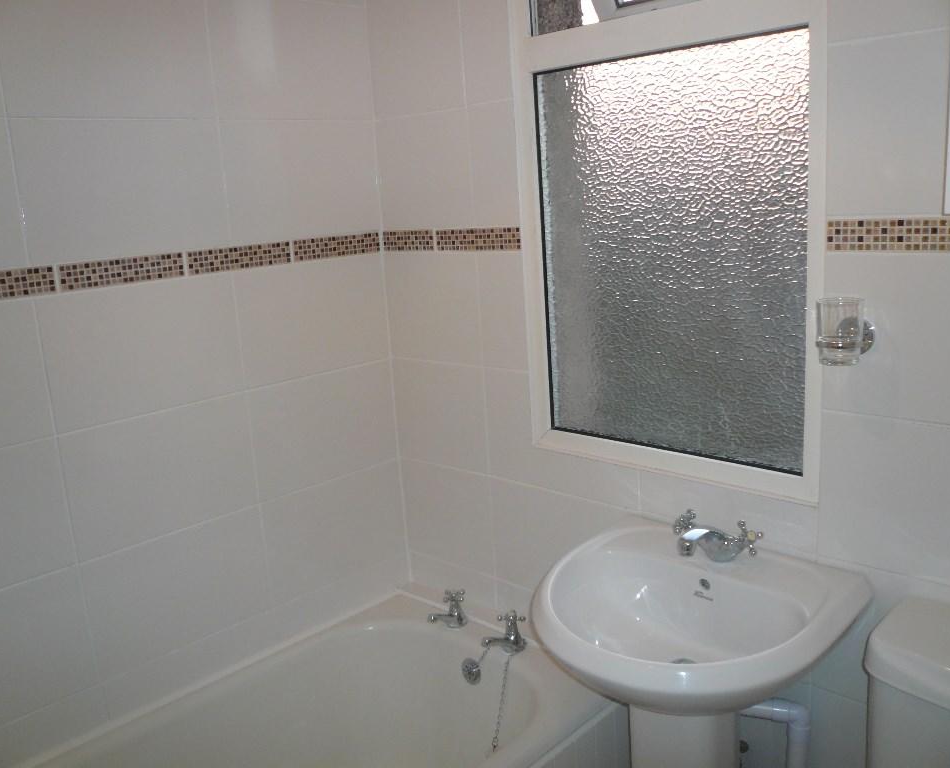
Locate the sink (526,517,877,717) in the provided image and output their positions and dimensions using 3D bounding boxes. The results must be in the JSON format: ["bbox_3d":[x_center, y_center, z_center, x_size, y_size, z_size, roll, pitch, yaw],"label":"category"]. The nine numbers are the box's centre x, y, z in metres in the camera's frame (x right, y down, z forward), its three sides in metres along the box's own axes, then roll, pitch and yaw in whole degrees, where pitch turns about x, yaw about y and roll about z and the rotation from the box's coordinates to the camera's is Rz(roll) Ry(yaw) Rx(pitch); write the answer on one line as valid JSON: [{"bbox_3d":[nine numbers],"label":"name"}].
[{"bbox_3d":[0.322,0.413,1.329,0.490,0.180,0.440,8,17,43],"label":"sink"}]

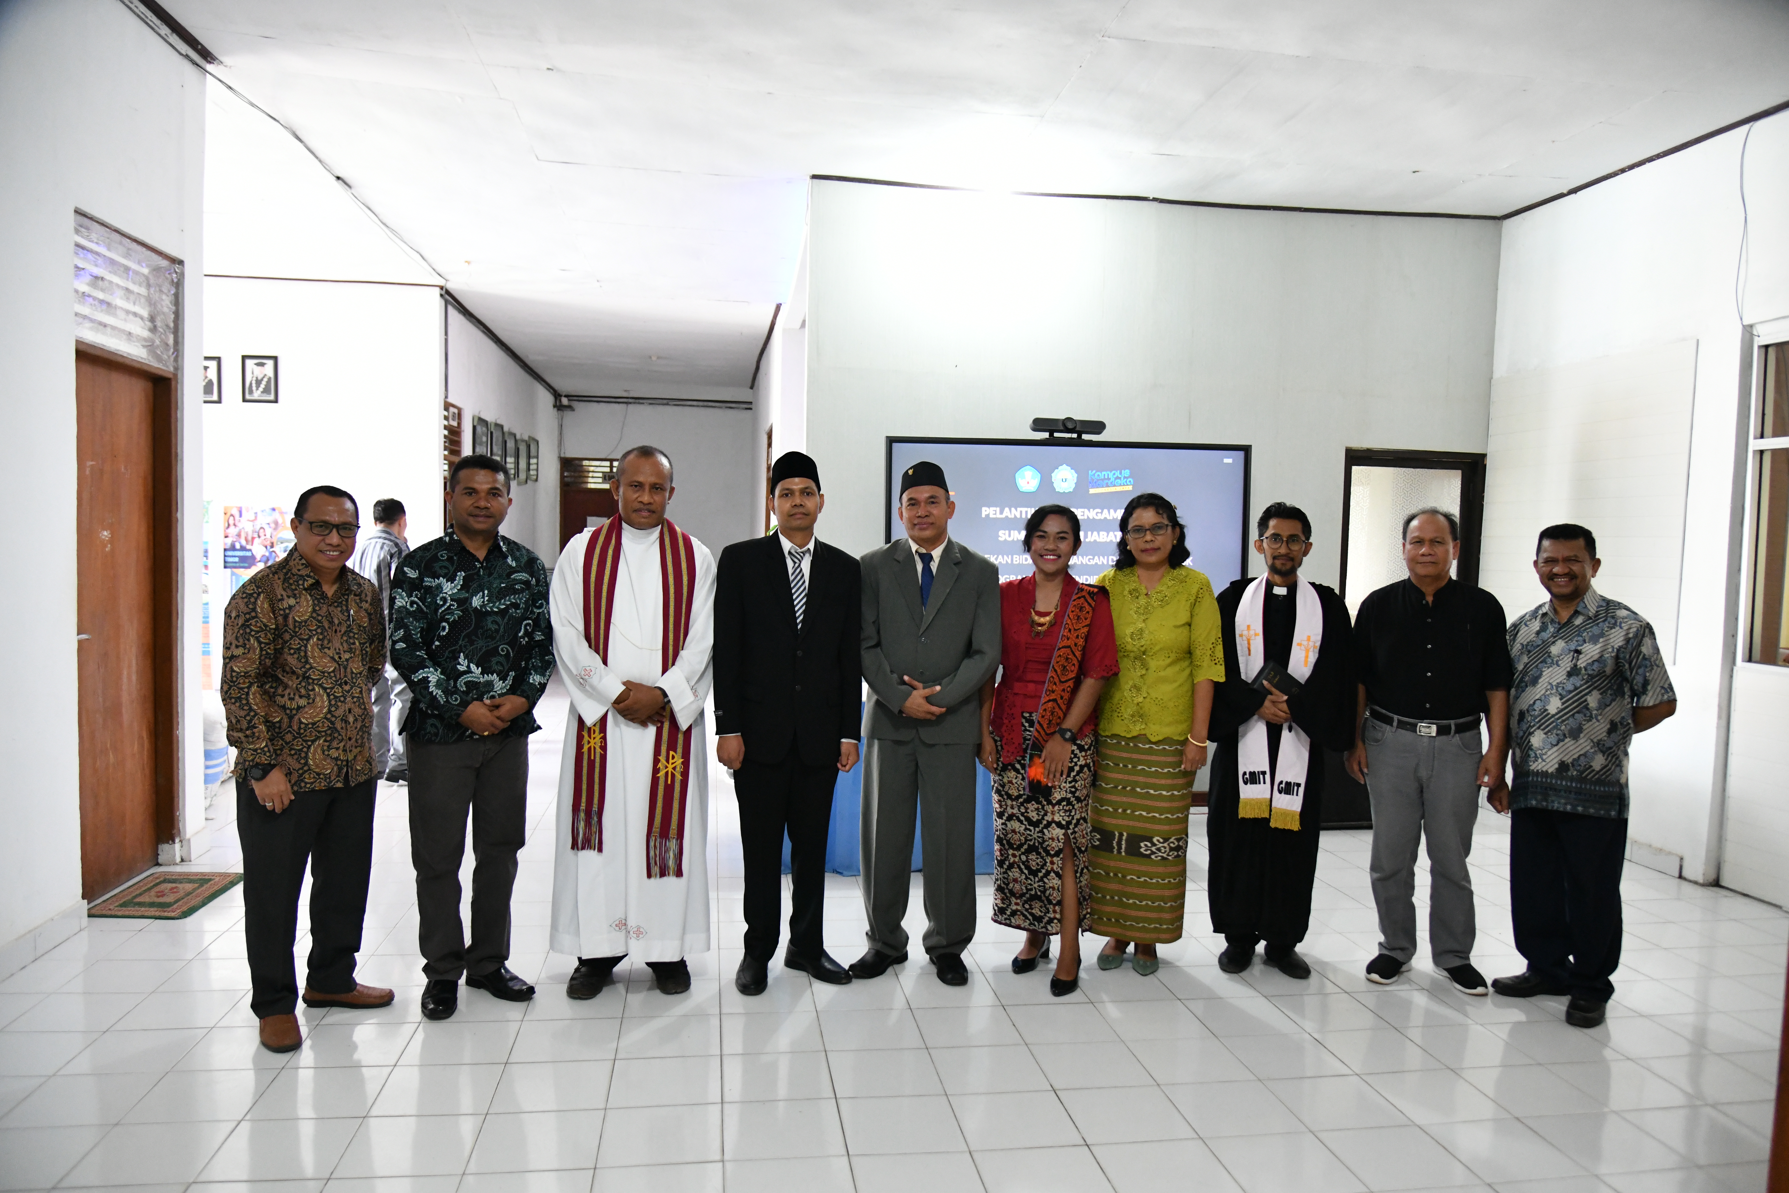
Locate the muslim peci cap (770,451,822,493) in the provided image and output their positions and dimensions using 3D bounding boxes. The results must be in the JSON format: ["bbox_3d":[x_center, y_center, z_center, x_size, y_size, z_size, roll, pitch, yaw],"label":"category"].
[{"bbox_3d":[-0.335,-0.420,4.050,0.175,0.115,0.215,1,-7,-2],"label":"muslim peci cap"}]

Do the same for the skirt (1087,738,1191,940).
[{"bbox_3d":[0.877,0.830,4.242,0.400,0.828,0.300,2,3,17],"label":"skirt"}]

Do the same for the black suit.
[{"bbox_3d":[-0.360,0.514,4.030,0.470,1.450,0.320,1,3,-12],"label":"black suit"}]

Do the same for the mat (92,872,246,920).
[{"bbox_3d":[-2.908,1.195,4.774,0.410,0.012,0.610,1,3,-9],"label":"mat"}]

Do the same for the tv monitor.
[{"bbox_3d":[0.914,-0.239,6.293,1.955,1.150,0.090,1,3,-6],"label":"tv monitor"}]

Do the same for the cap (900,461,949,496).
[{"bbox_3d":[0.106,-0.408,4.120,0.168,0.105,0.215,2,-7,6],"label":"cap"}]

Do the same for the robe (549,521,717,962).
[{"bbox_3d":[-0.865,0.475,3.936,0.530,1.446,0.380,1,3,-17],"label":"robe"}]

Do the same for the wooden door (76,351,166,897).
[{"bbox_3d":[-3.147,0.143,4.775,0.055,2.100,0.770,1,3,-9],"label":"wooden door"}]

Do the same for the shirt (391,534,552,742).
[{"bbox_3d":[-1.345,0.124,3.777,0.500,0.674,0.330,0,3,-24],"label":"shirt"}]

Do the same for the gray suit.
[{"bbox_3d":[0.124,0.521,4.150,0.500,1.480,0.330,2,3,7],"label":"gray suit"}]

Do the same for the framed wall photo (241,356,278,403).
[{"bbox_3d":[-5.041,-1.733,9.474,0.275,0.360,0.025,1,3,-9],"label":"framed wall photo"}]

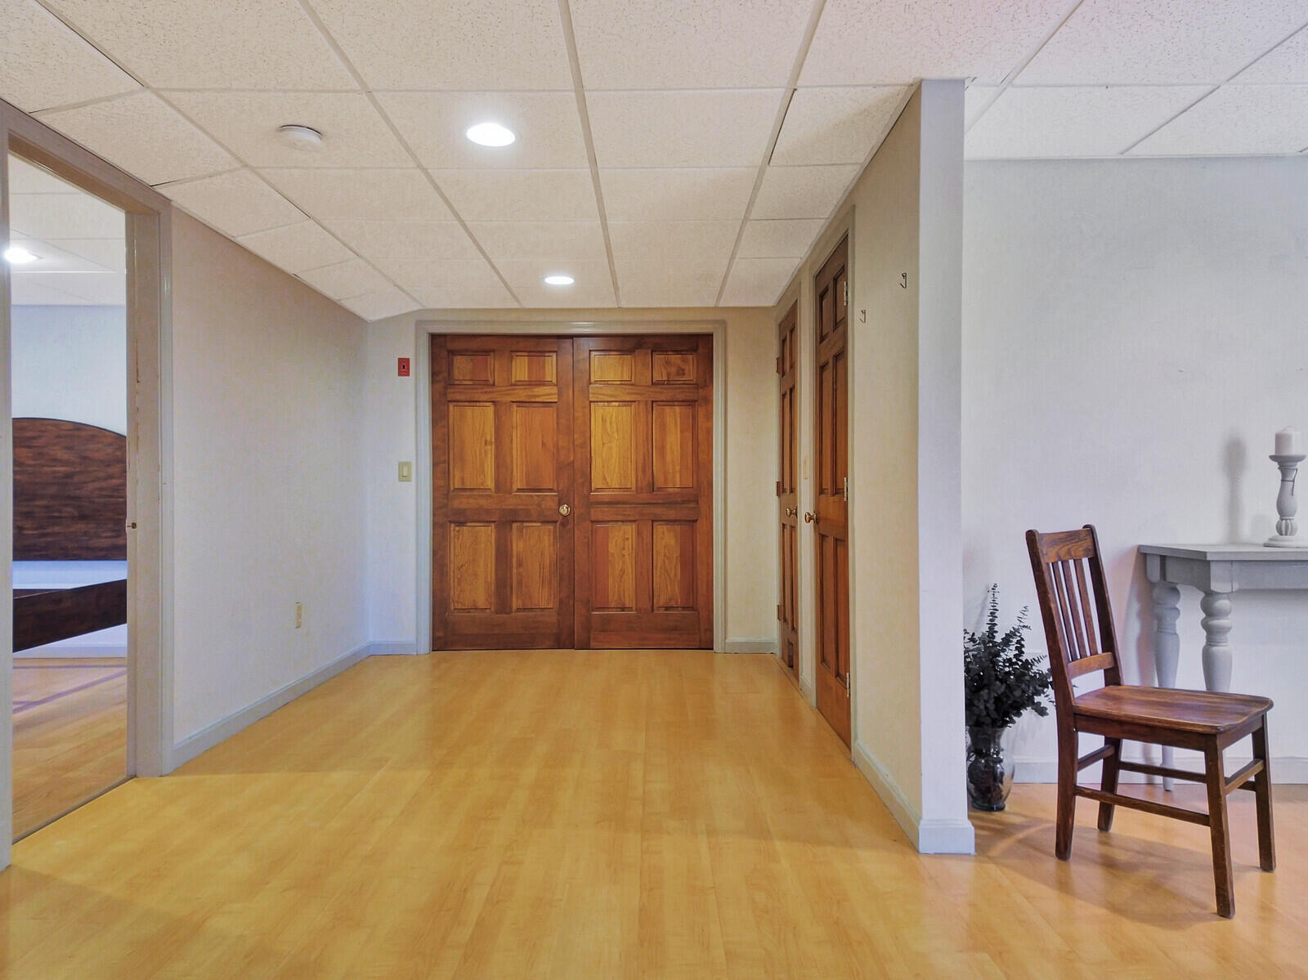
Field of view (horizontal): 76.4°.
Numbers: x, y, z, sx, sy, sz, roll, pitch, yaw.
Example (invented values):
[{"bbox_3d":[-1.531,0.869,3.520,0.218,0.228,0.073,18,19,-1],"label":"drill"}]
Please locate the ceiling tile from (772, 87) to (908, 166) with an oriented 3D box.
[{"bbox_3d":[0.593,-1.186,2.737,0.347,0.020,0.561,0,0,0],"label":"ceiling tile"}]

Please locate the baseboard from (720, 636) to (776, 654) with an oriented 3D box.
[{"bbox_3d":[0.617,0.993,5.264,0.321,0.100,0.018,0,0,0],"label":"baseboard"}]

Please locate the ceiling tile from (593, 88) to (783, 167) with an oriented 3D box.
[{"bbox_3d":[0.094,-1.185,2.737,0.608,0.020,0.561,0,0,0],"label":"ceiling tile"}]

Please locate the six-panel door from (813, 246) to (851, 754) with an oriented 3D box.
[{"bbox_3d":[0.788,0.011,3.611,0.045,2.043,0.638,0,0,0],"label":"six-panel door"}]

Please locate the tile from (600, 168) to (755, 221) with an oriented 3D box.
[{"bbox_3d":[0.094,-1.183,3.320,0.608,0.020,0.561,0,0,0],"label":"tile"}]

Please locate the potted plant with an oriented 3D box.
[{"bbox_3d":[1.108,0.666,2.687,0.380,0.725,0.350,0,0,0],"label":"potted plant"}]

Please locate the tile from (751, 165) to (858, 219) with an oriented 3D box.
[{"bbox_3d":[0.587,-1.179,3.300,0.347,0.020,0.578,0,0,0],"label":"tile"}]

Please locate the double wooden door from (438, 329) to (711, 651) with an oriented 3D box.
[{"bbox_3d":[-0.529,0.016,5.425,1.835,2.051,0.055,0,0,0],"label":"double wooden door"}]

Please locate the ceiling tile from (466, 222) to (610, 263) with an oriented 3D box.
[{"bbox_3d":[-0.534,-1.174,3.882,0.613,0.020,0.578,0,0,0],"label":"ceiling tile"}]

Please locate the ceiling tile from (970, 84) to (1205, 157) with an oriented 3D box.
[{"bbox_3d":[1.353,-1.188,2.695,0.608,0.020,0.478,0,0,0],"label":"ceiling tile"}]

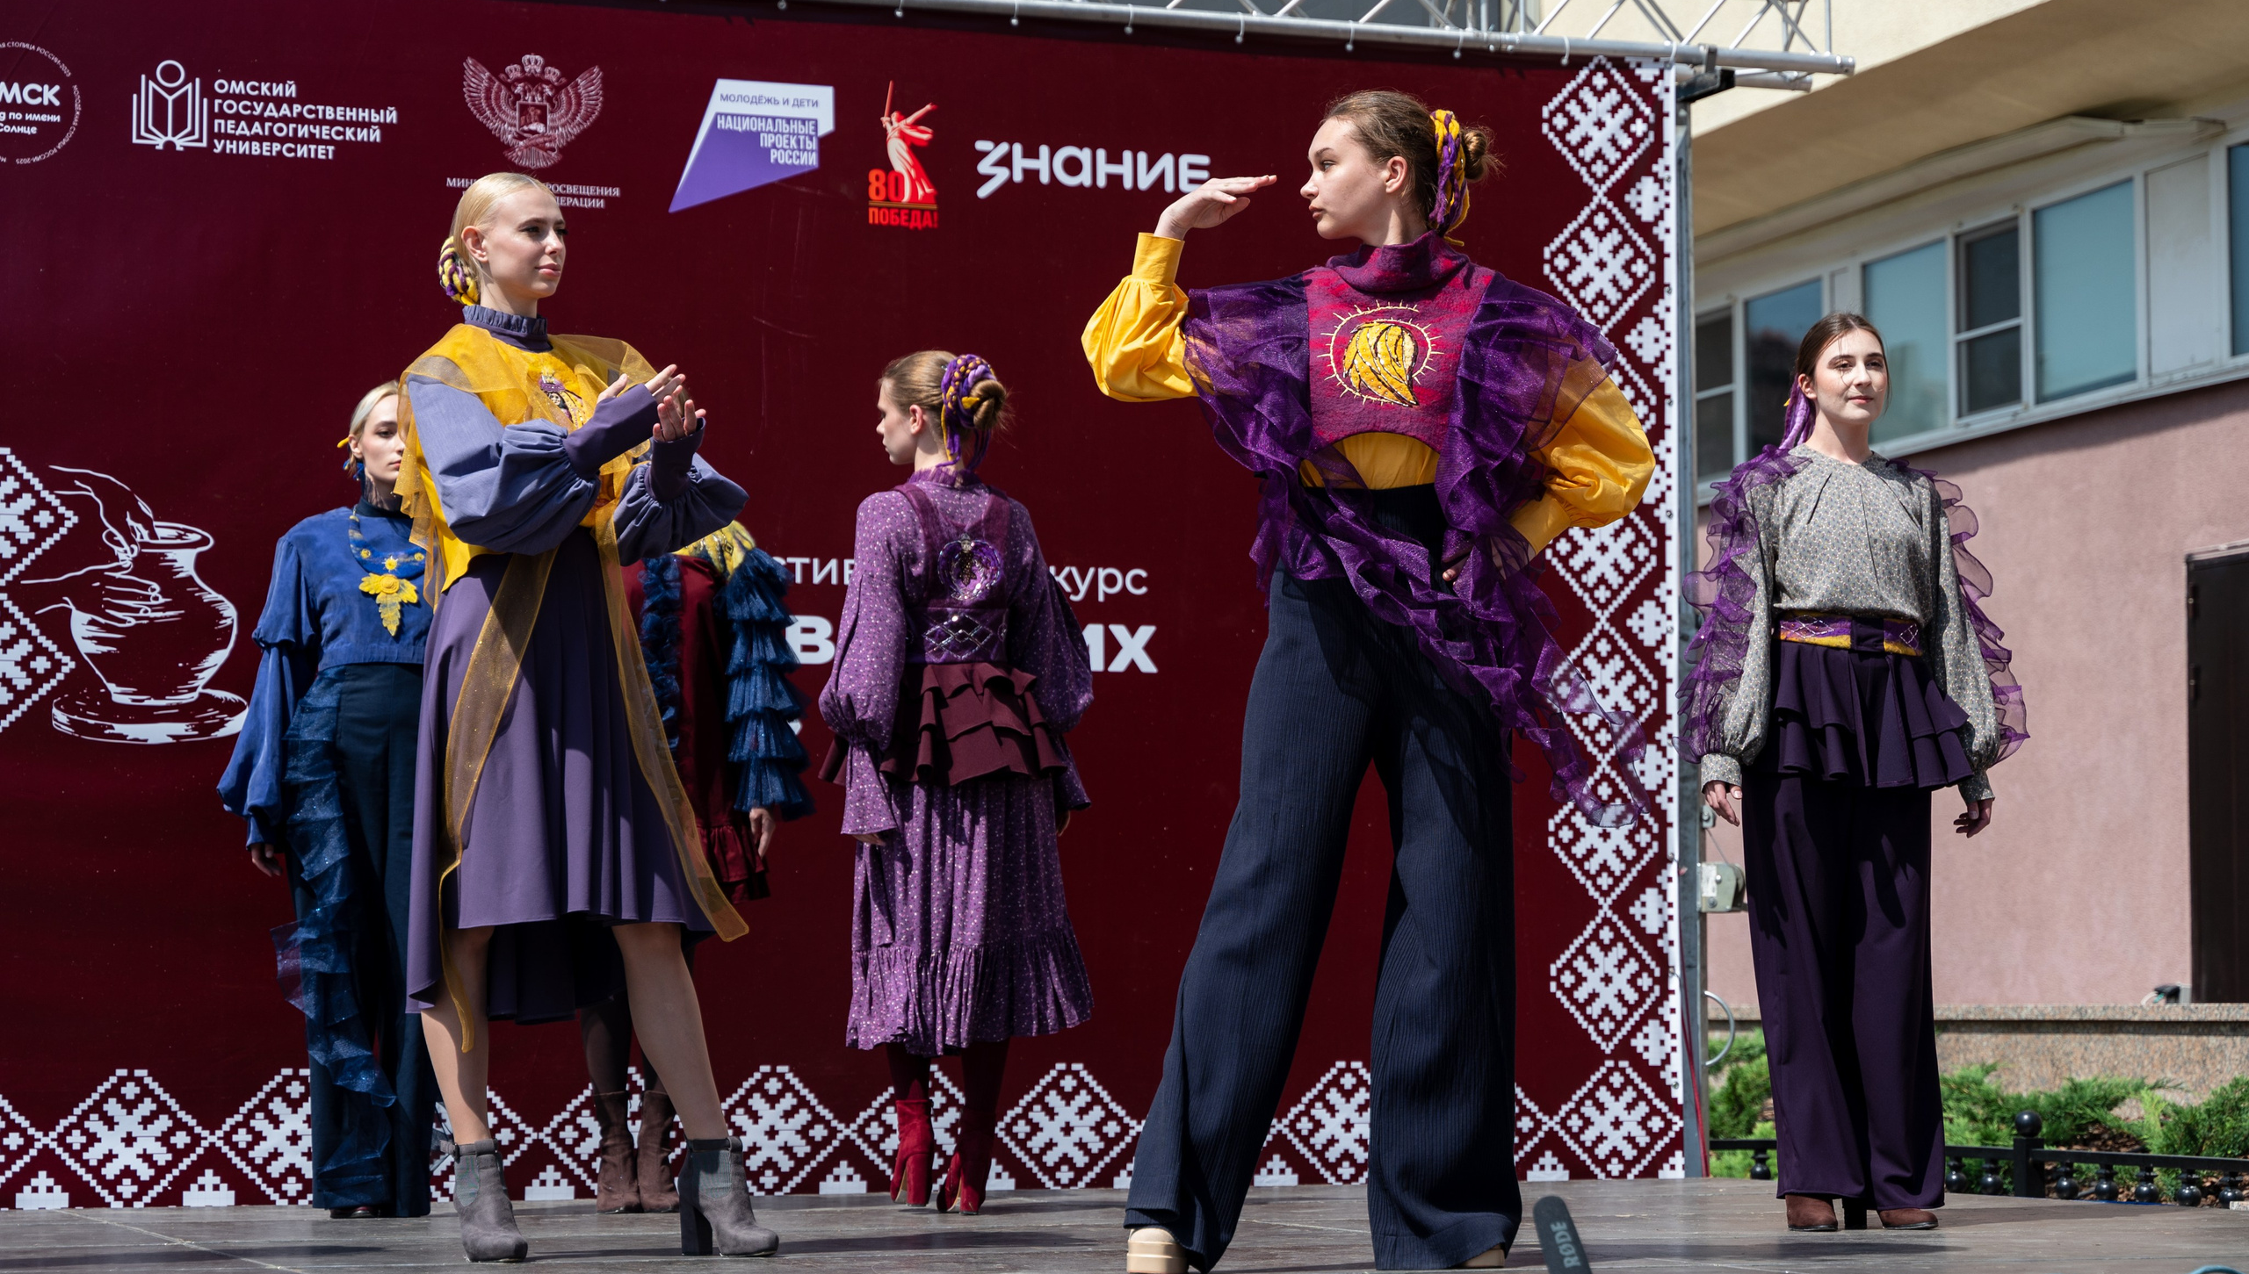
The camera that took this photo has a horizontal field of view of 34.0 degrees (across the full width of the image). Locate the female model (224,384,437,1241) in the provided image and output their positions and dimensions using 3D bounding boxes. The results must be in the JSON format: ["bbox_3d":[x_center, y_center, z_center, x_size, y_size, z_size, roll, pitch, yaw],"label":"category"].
[{"bbox_3d":[-1.604,0.336,7.848,0.580,1.770,0.360,3,-7,-25],"label":"female model"}]

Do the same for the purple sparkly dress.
[{"bbox_3d":[-0.347,0.253,7.623,0.560,1.213,0.420,1,-7,-12],"label":"purple sparkly dress"}]

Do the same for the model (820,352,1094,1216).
[{"bbox_3d":[-0.347,0.292,7.619,0.560,1.776,0.420,1,-7,-12],"label":"model"}]

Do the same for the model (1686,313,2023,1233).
[{"bbox_3d":[1.388,0.245,6.997,0.620,1.742,0.380,0,-6,-3],"label":"model"}]

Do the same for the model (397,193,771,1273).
[{"bbox_3d":[-0.892,0.115,6.100,0.560,1.804,0.480,6,-8,-41],"label":"model"}]

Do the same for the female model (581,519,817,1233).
[{"bbox_3d":[-0.981,0.467,7.833,0.600,1.499,0.400,1,-6,-9],"label":"female model"}]

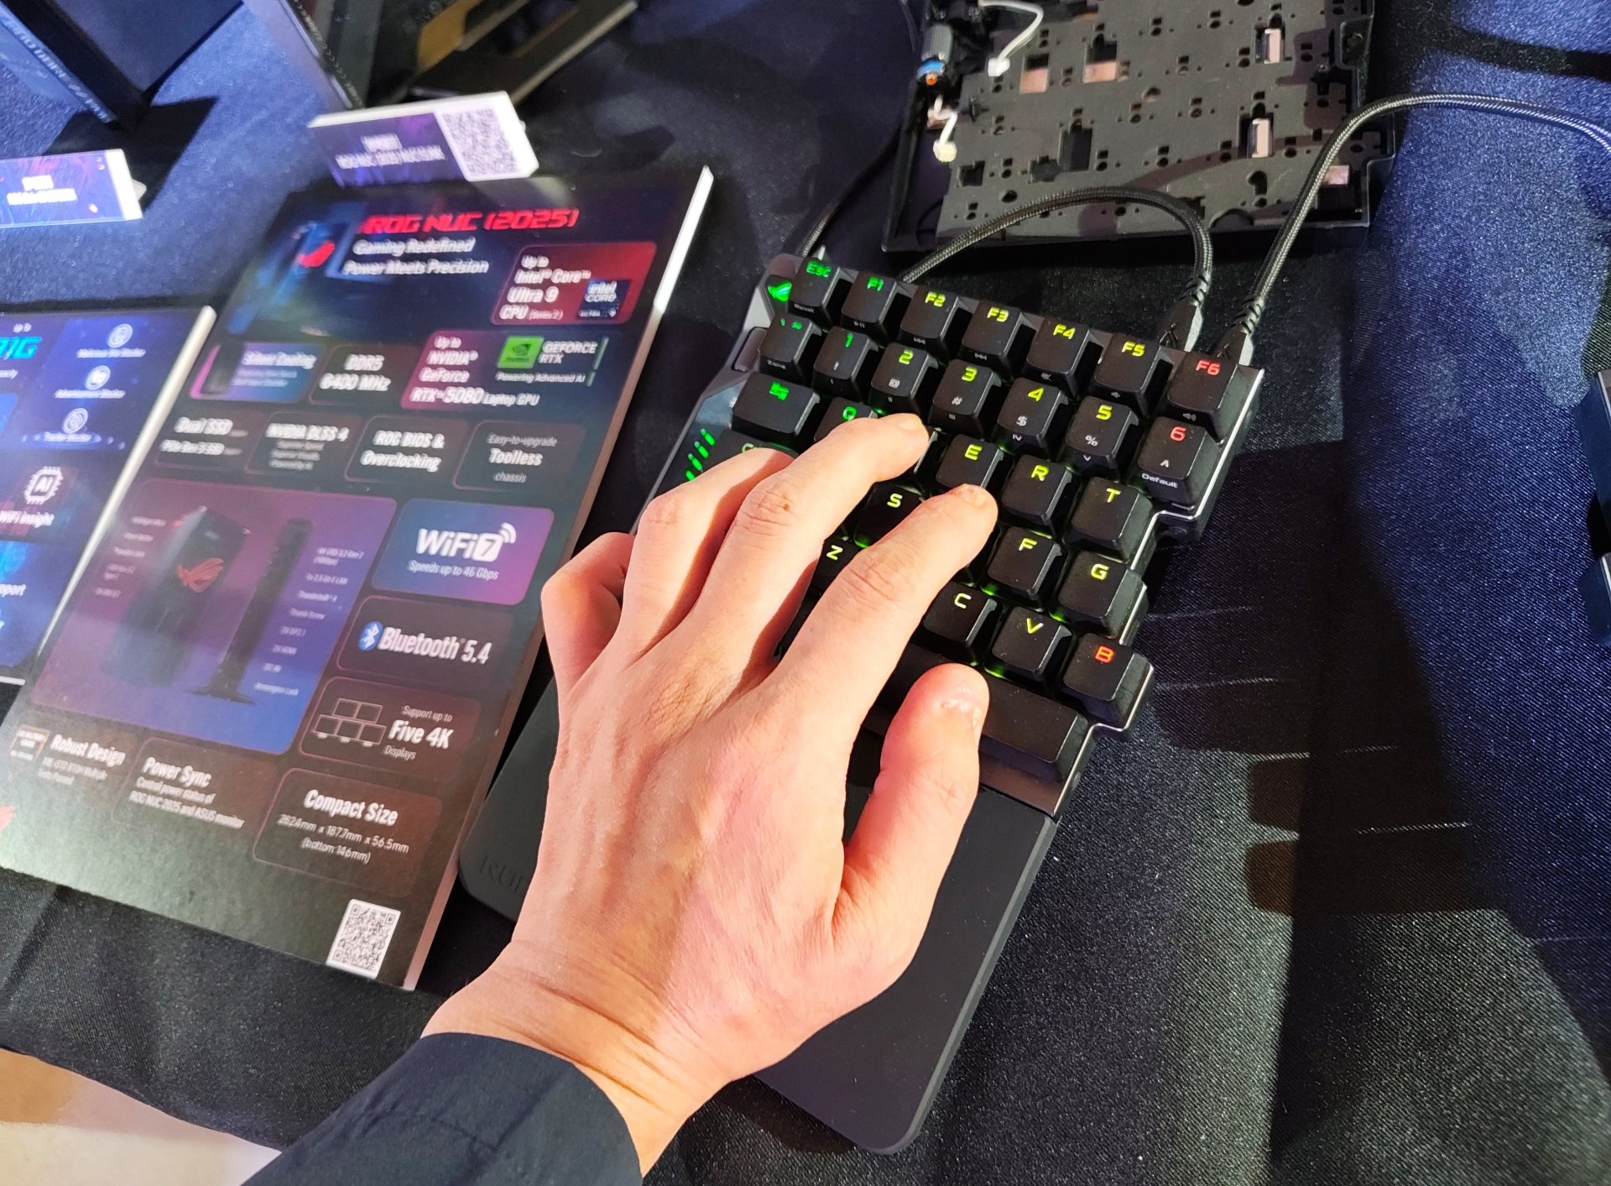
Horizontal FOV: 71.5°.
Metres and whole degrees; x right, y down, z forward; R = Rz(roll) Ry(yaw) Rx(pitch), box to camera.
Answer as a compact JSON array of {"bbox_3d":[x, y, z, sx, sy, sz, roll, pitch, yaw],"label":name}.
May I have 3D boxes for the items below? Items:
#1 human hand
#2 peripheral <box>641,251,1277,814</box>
[{"bbox_3d":[-0.020,0.038,0.284,0.124,0.048,0.197,29,87,26],"label":"human hand"},{"bbox_3d":[0.028,-0.025,0.314,0.157,0.032,0.128,22,82,25],"label":"peripheral"}]

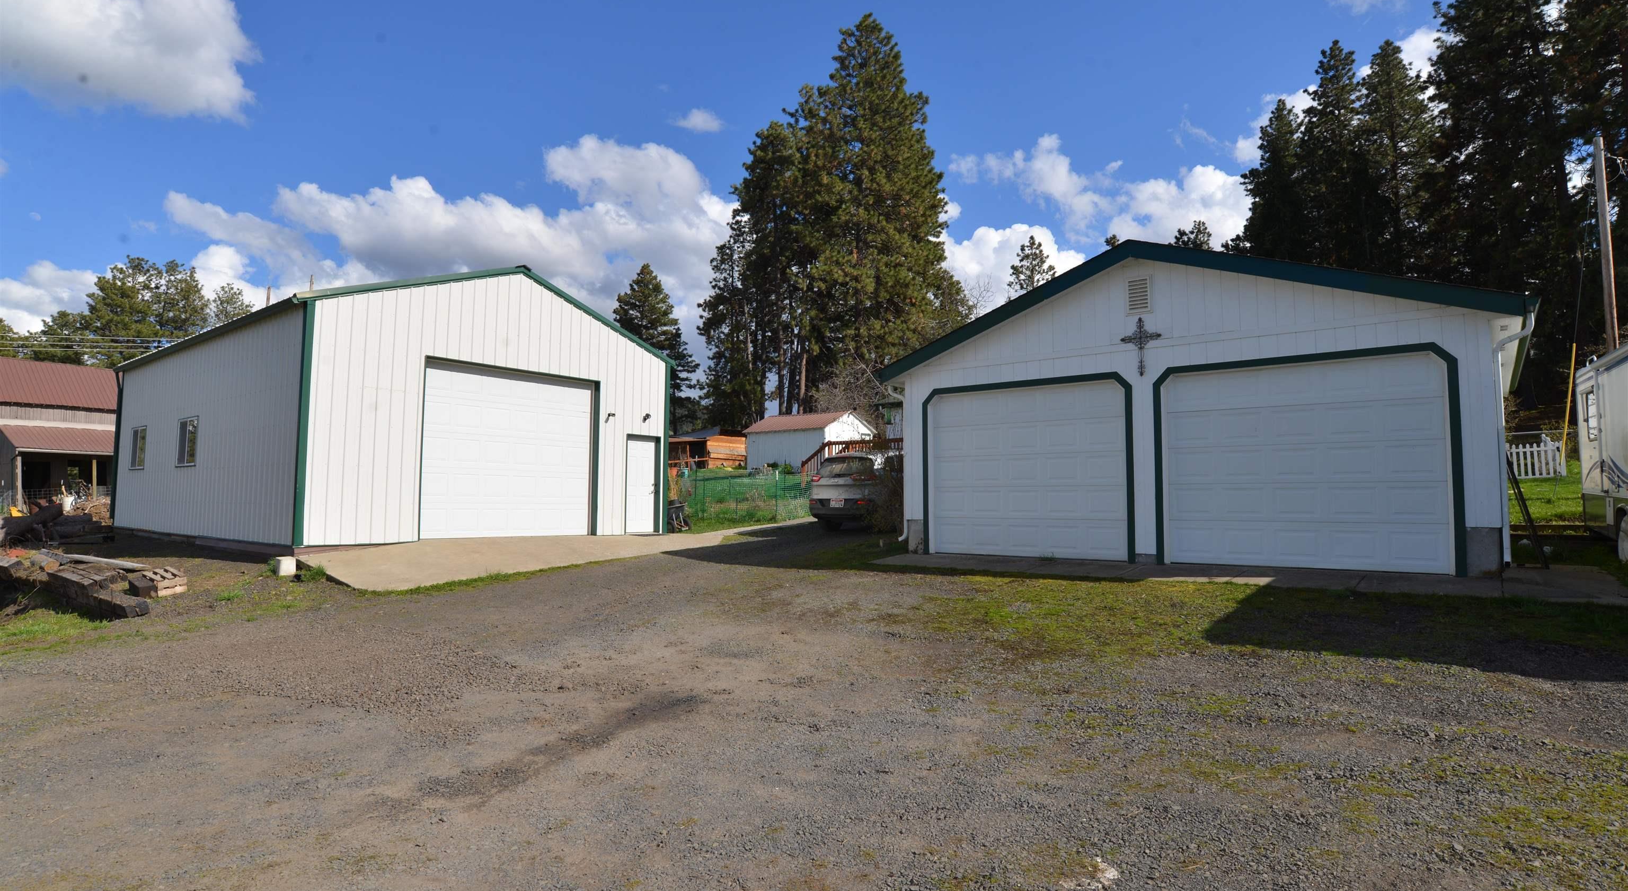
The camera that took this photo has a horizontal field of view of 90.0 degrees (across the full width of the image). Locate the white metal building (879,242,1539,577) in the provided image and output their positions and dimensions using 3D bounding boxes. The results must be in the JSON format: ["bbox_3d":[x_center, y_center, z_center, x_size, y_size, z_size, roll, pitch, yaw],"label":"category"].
[{"bbox_3d":[6.649,-0.384,13.966,8.297,4.460,7.700,-3,-5,38],"label":"white metal building"}]

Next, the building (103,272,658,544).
[{"bbox_3d":[-9.933,-0.601,18.982,11.300,5.270,7.730,-3,-5,39],"label":"building"}]

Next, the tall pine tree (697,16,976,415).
[{"bbox_3d":[1.524,-15.048,58.802,19.594,33.460,15.500,0,-4,1],"label":"tall pine tree"}]

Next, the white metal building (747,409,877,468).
[{"bbox_3d":[-0.150,-0.122,51.978,6.630,3.800,5.564,-3,-5,38],"label":"white metal building"}]

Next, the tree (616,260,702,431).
[{"bbox_3d":[-16.342,-8.528,84.254,9.297,20.850,9.000,1,-4,-11],"label":"tree"}]

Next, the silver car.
[{"bbox_3d":[1.984,1.175,19.389,1.860,1.680,4.620,-3,-5,39],"label":"silver car"}]

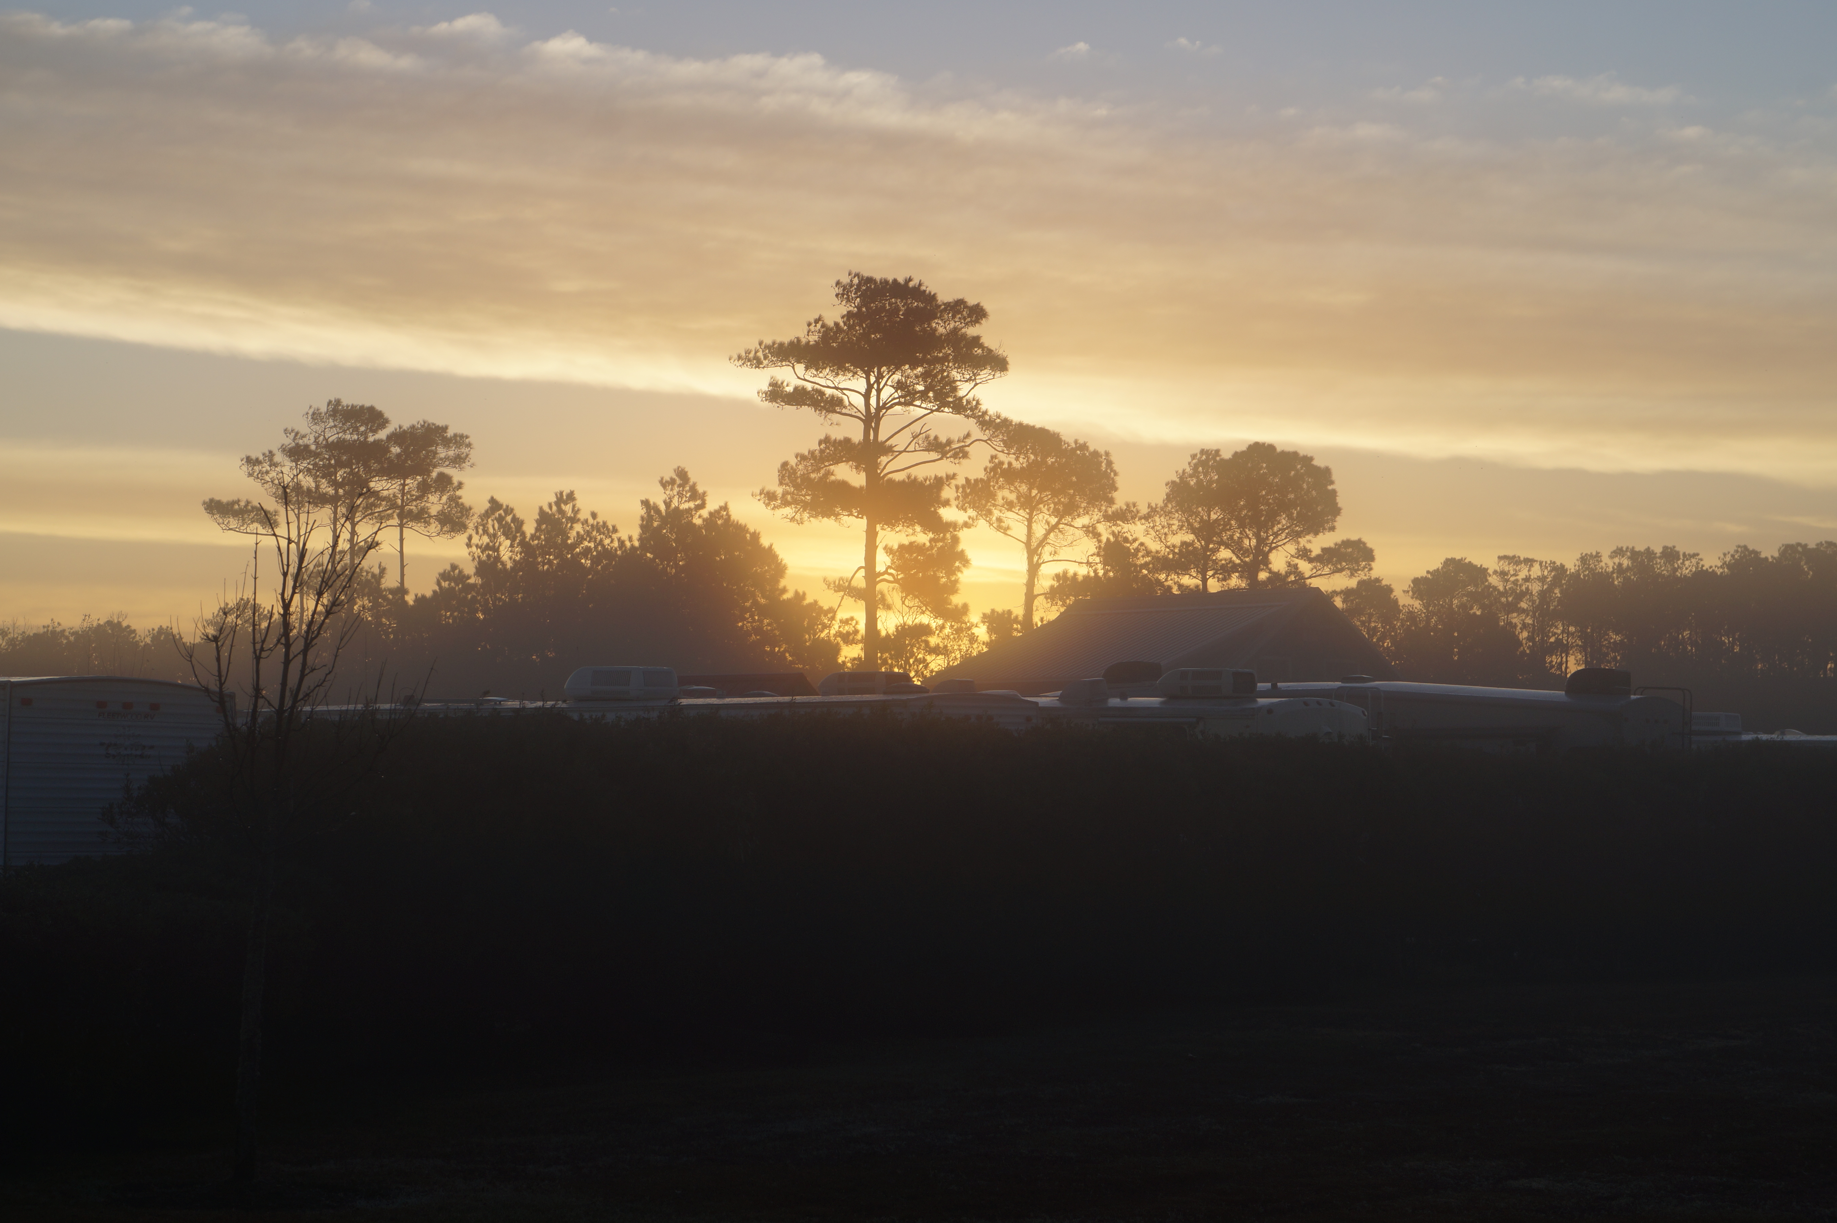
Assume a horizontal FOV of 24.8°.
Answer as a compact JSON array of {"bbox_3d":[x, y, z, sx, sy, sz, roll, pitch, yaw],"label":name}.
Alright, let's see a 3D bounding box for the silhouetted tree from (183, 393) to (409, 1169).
[{"bbox_3d":[-3.488,1.060,23.500,1.300,4.300,1.250,0,-1,0],"label":"silhouetted tree"}]

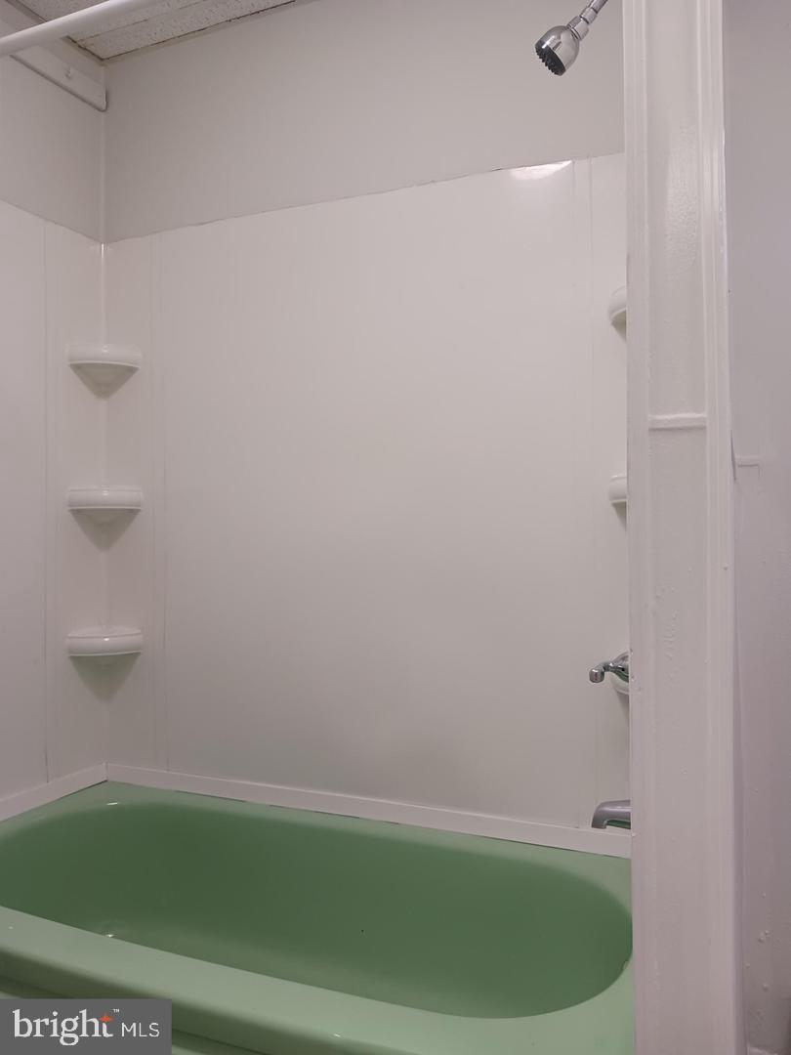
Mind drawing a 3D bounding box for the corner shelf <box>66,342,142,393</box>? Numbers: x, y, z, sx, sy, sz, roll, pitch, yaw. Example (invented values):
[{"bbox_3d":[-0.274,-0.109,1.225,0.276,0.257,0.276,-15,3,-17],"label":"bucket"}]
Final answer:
[{"bbox_3d":[-0.785,-0.442,2.223,0.190,0.090,0.132,0,0,-21],"label":"corner shelf"}]

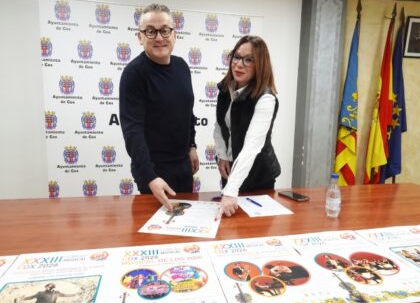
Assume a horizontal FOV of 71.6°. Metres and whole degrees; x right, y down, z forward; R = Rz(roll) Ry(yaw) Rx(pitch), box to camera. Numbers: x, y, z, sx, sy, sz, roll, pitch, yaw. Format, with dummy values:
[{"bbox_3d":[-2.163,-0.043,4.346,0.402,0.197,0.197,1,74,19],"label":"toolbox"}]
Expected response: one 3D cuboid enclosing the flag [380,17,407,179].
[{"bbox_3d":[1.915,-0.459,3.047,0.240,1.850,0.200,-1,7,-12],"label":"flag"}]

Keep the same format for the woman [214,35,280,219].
[{"bbox_3d":[0.193,0.200,1.607,0.440,1.590,0.530,6,9,37],"label":"woman"}]

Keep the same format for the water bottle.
[{"bbox_3d":[0.550,0.191,1.294,0.066,0.197,0.066,4,8,23],"label":"water bottle"}]

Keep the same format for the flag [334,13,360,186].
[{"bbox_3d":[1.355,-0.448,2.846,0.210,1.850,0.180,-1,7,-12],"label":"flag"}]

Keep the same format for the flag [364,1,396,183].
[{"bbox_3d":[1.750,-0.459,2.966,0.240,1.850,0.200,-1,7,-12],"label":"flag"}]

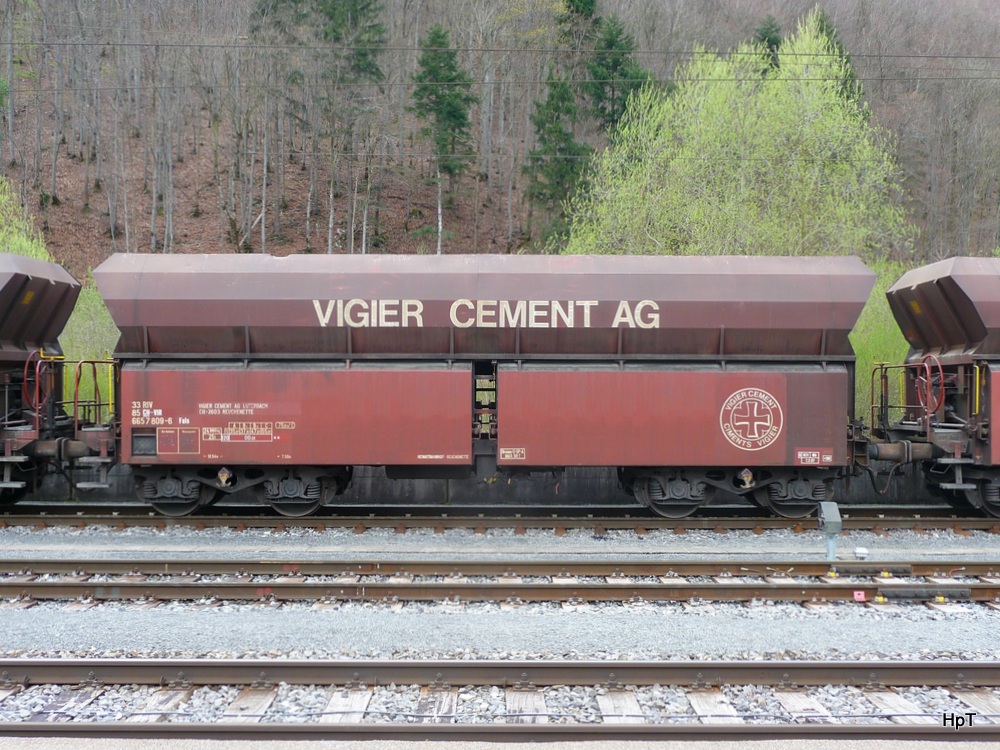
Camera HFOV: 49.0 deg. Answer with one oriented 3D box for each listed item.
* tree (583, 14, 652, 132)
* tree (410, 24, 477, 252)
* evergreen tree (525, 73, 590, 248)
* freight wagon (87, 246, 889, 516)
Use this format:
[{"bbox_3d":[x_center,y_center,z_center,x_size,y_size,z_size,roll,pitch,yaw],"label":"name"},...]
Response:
[{"bbox_3d":[7.492,-18.332,70.000,4.400,9.310,4.400,0,0,0],"label":"tree"},{"bbox_3d":[-3.088,-12.899,60.000,3.610,12.520,3.610,0,0,0],"label":"tree"},{"bbox_3d":[3.304,-12.227,62.000,3.840,9.940,3.840,0,0,0],"label":"evergreen tree"},{"bbox_3d":[-0.210,0.170,17.200,11.900,3.930,3.030,0,0,0],"label":"freight wagon"}]

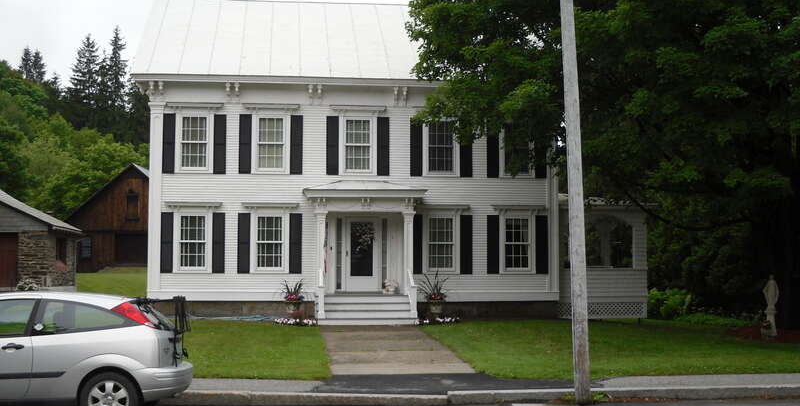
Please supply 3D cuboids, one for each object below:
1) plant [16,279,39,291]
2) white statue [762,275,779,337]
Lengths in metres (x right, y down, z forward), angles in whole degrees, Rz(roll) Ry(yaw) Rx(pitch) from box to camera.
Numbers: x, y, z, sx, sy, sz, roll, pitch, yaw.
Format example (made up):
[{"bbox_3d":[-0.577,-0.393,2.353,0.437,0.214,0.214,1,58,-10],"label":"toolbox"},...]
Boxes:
[{"bbox_3d":[-14.939,3.329,38.000,0.900,0.550,0.750,1,-3,-5],"label":"plant"},{"bbox_3d":[7.508,2.097,19.200,0.340,1.270,0.320,0,-3,9],"label":"white statue"}]

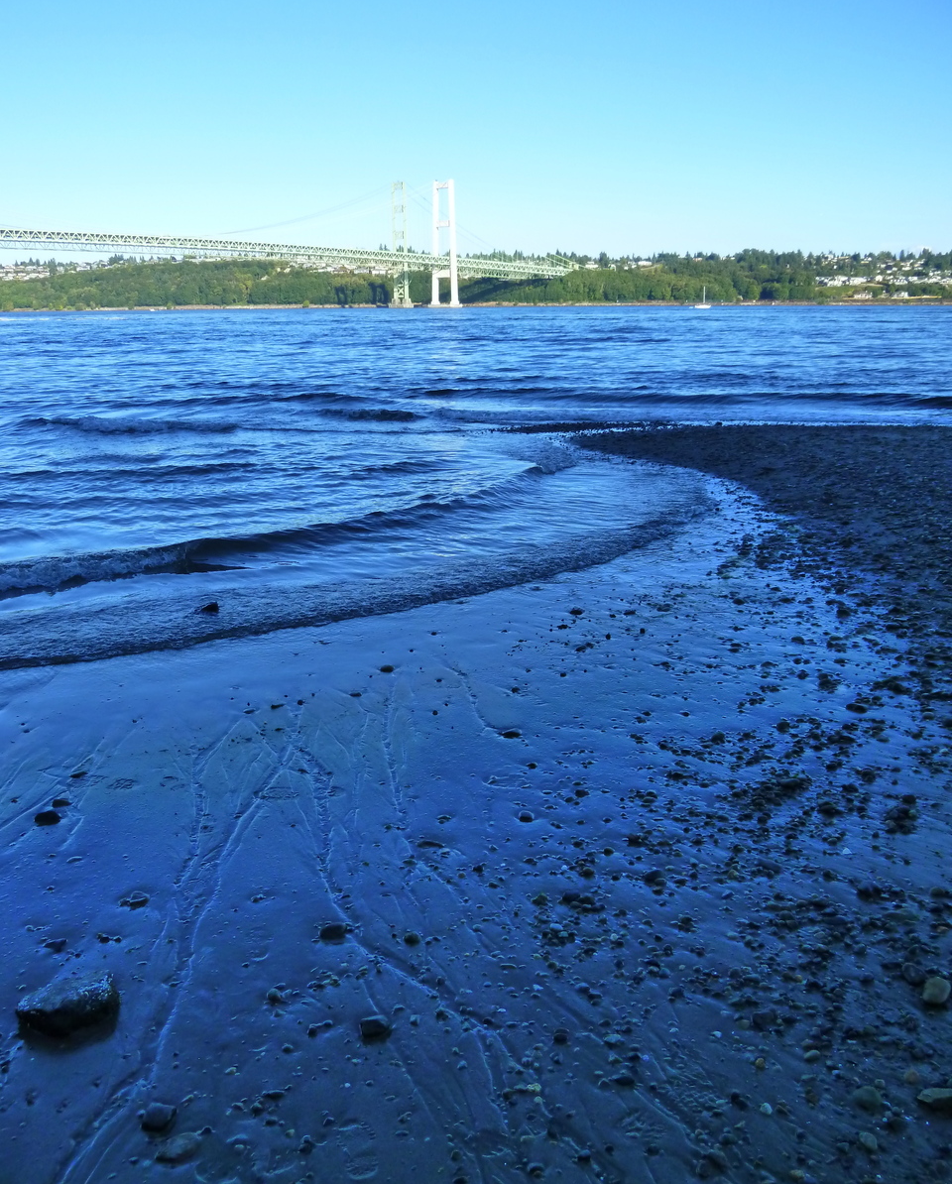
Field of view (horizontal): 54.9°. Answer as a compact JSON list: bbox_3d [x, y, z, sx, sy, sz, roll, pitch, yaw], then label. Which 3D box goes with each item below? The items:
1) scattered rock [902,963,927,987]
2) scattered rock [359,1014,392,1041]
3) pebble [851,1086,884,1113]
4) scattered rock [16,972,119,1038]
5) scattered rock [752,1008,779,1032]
[{"bbox_3d":[1.082,0.943,2.264,0.035,0.042,0.054,-14,20,-38],"label":"scattered rock"},{"bbox_3d":[-0.235,1.008,2.128,0.071,0.035,0.048,-2,15,-5],"label":"scattered rock"},{"bbox_3d":[0.814,1.052,1.905,0.058,0.032,0.046,3,16,14],"label":"pebble"},{"bbox_3d":[-0.969,0.979,2.184,0.222,0.088,0.138,-5,16,-15],"label":"scattered rock"},{"bbox_3d":[0.670,0.992,2.124,0.055,0.035,0.041,-2,15,-5],"label":"scattered rock"}]

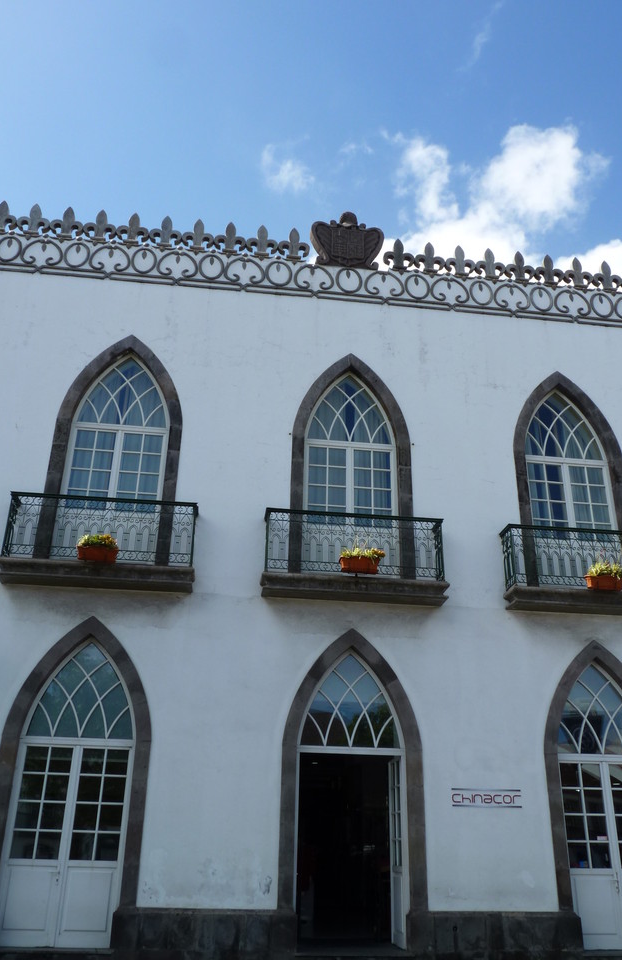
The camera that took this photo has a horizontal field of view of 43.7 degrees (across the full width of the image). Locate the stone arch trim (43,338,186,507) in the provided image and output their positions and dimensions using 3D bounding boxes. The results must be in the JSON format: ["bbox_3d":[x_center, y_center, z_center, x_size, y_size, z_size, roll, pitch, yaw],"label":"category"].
[{"bbox_3d":[-3.196,-0.684,12.940,2.047,4.048,0.234,4,-25,-6],"label":"stone arch trim"}]

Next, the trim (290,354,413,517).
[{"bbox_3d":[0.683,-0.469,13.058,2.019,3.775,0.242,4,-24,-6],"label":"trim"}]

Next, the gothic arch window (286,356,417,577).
[{"bbox_3d":[0.690,-0.348,13.302,2.053,4.200,0.269,4,-25,-6],"label":"gothic arch window"}]

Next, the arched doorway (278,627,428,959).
[{"bbox_3d":[0.593,3.999,11.075,2.024,3.739,0.242,4,-24,-6],"label":"arched doorway"}]

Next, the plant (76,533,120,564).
[{"bbox_3d":[-3.155,1.027,11.504,0.585,0.445,0.234,4,-25,-6],"label":"plant"}]

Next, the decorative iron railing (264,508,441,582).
[{"bbox_3d":[0.659,1.085,11.977,2.743,0.989,0.540,4,-24,-6],"label":"decorative iron railing"}]

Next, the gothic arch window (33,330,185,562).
[{"bbox_3d":[-3.118,-0.591,12.600,2.003,4.074,0.242,4,-24,-6],"label":"gothic arch window"}]

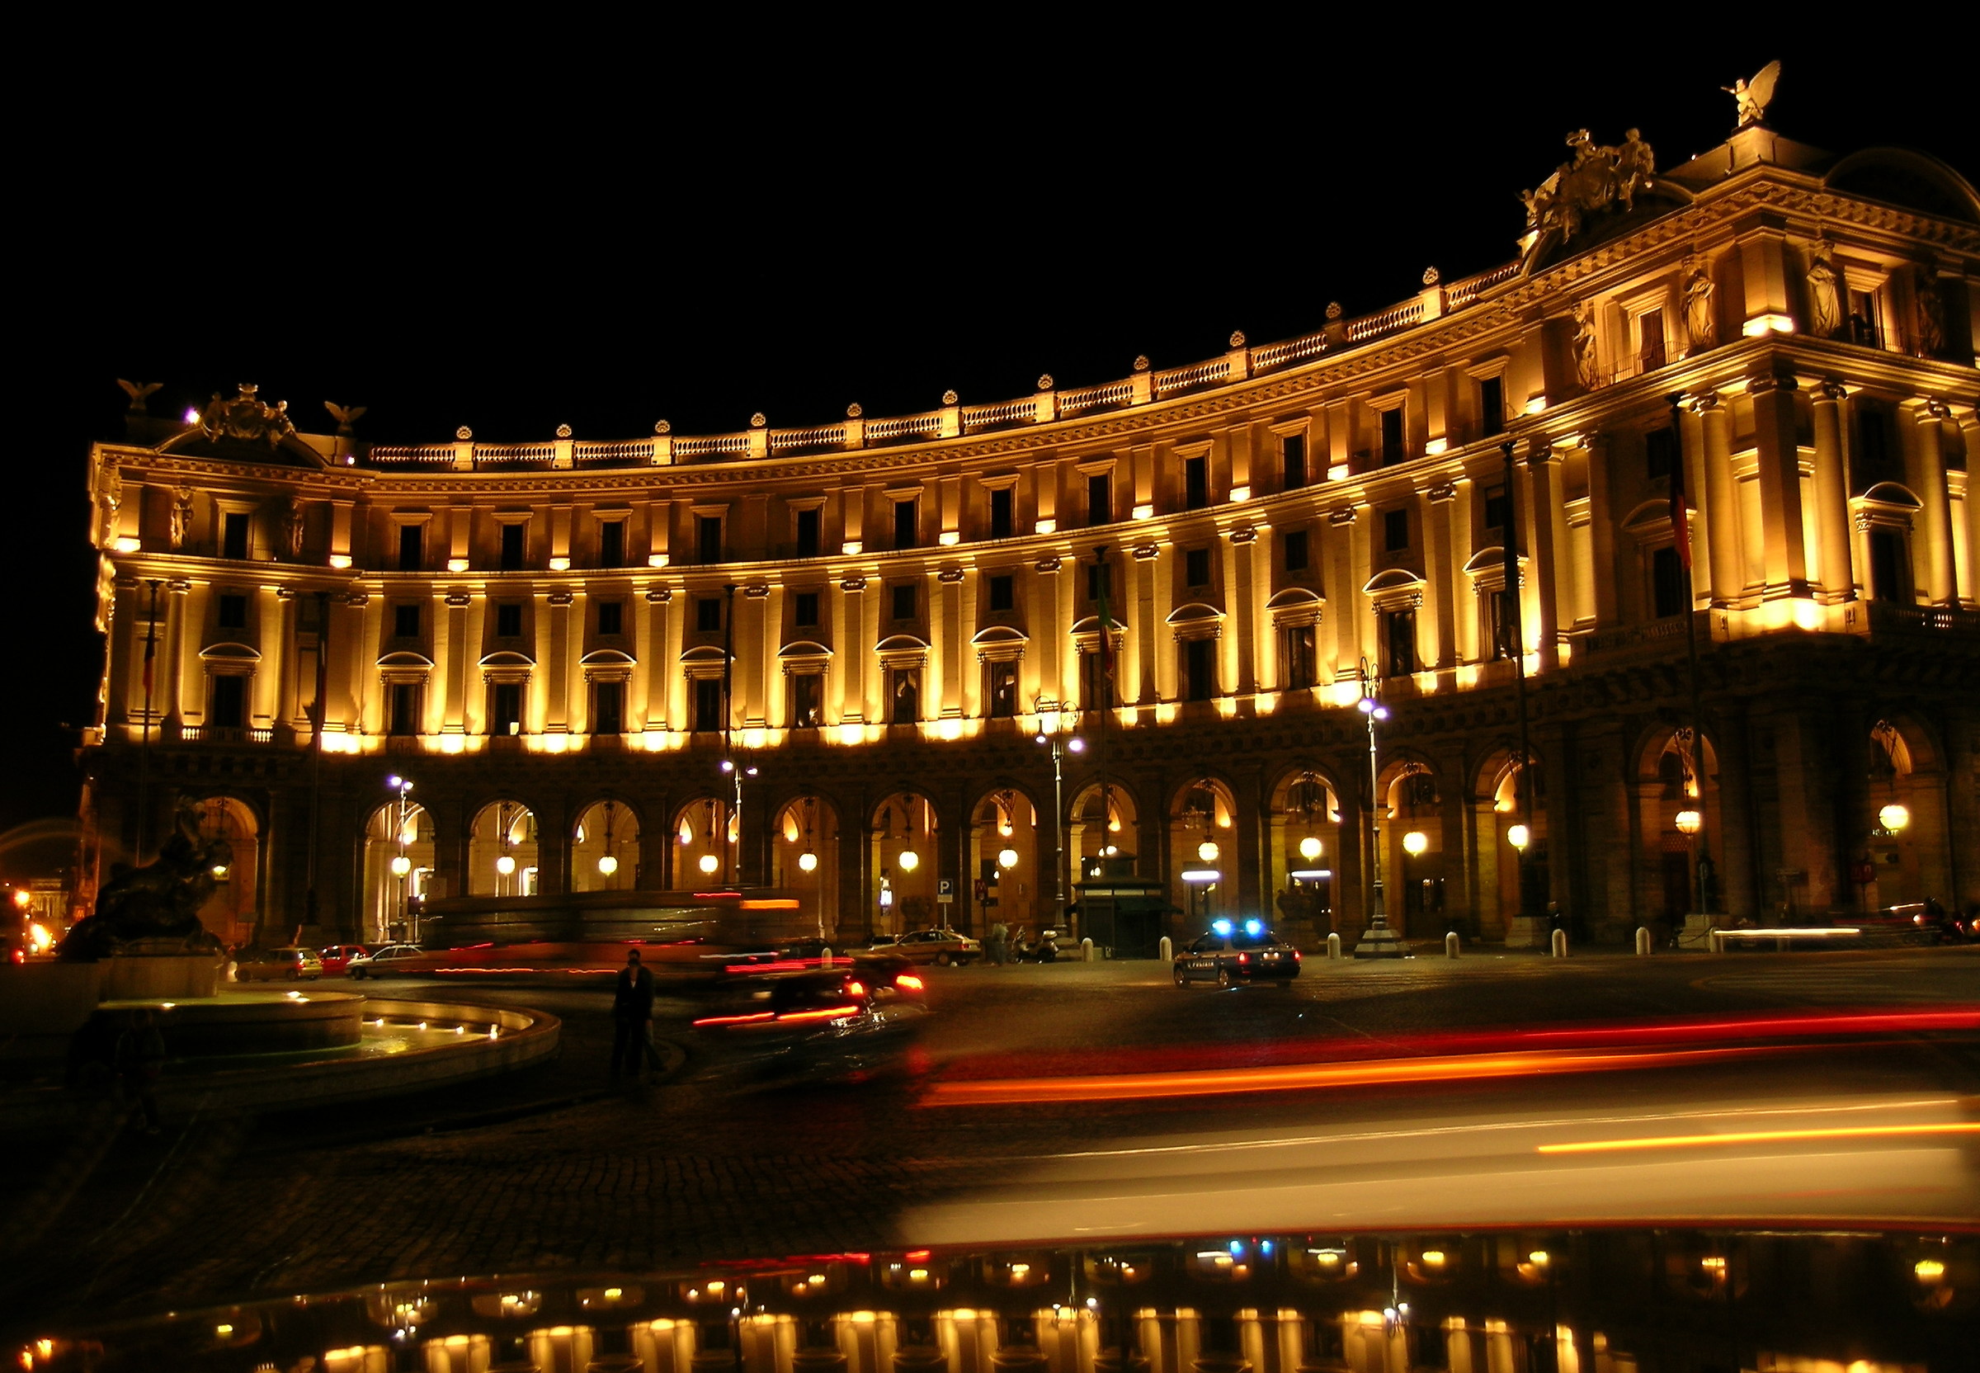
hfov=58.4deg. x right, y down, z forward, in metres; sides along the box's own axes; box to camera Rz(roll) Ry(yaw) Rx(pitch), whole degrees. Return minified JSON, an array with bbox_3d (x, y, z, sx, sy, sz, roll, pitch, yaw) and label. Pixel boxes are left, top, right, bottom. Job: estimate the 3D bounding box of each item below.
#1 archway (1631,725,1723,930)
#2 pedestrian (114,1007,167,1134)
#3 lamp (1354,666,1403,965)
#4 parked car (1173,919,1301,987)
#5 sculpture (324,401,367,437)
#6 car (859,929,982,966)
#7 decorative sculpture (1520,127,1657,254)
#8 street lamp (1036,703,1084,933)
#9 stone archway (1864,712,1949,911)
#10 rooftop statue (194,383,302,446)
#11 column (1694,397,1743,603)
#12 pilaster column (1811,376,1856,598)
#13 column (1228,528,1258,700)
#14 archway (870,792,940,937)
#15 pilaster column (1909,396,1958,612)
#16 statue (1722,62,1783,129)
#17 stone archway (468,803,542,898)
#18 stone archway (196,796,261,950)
[{"bbox_3d":[28.226,5.854,72.246,1.200,8.306,4.070,4,-8,-30],"label":"archway"},{"bbox_3d":[-8.831,3.993,18.421,0.460,1.340,0.440,4,-9,-35],"label":"pedestrian"},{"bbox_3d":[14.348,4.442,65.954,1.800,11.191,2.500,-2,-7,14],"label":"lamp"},{"bbox_3d":[6.299,6.866,45.496,1.760,1.540,4.420,2,-8,-19],"label":"parked car"},{"bbox_3d":[-41.623,-17.290,114.557,2.450,2.174,1.300,4,-8,-30],"label":"sculpture"},{"bbox_3d":[-2.681,10.038,68.288,4.450,1.430,1.720,-5,-8,29],"label":"car"},{"bbox_3d":[23.837,-19.767,70.698,1.500,3.400,5.100,3,-8,-26],"label":"decorative sculpture"},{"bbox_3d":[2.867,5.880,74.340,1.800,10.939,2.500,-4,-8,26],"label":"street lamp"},{"bbox_3d":[33.373,5.240,65.234,4.340,8.560,1.300,2,-8,-23],"label":"stone archway"},{"bbox_3d":[-46.268,-16.851,110.379,5.797,3.715,1.500,4,-8,-30],"label":"rooftop statue"},{"bbox_3d":[27.339,-6.997,66.358,0.950,8.310,1.000,3,-8,-29],"label":"column"},{"bbox_3d":[30.895,-7.122,64.785,1.000,8.400,0.950,2,-8,-23],"label":"pilaster column"},{"bbox_3d":[12.575,-3.712,87.883,1.280,8.491,0.500,-7,-10,43],"label":"column"},{"bbox_3d":[-4.379,10.034,98.359,4.200,8.293,1.100,-4,-8,22],"label":"archway"},{"bbox_3d":[38.920,-7.631,73.200,1.250,8.548,1.150,3,-8,-27],"label":"pilaster column"},{"bbox_3d":[31.199,-24.302,72.916,1.400,2.592,2.150,3,-8,-25],"label":"statue"},{"bbox_3d":[-28.750,11.039,105.278,4.170,8.560,1.300,0,-7,-2],"label":"stone archway"},{"bbox_3d":[-43.582,10.550,100.653,4.150,8.680,1.300,3,-8,-27],"label":"stone archway"}]

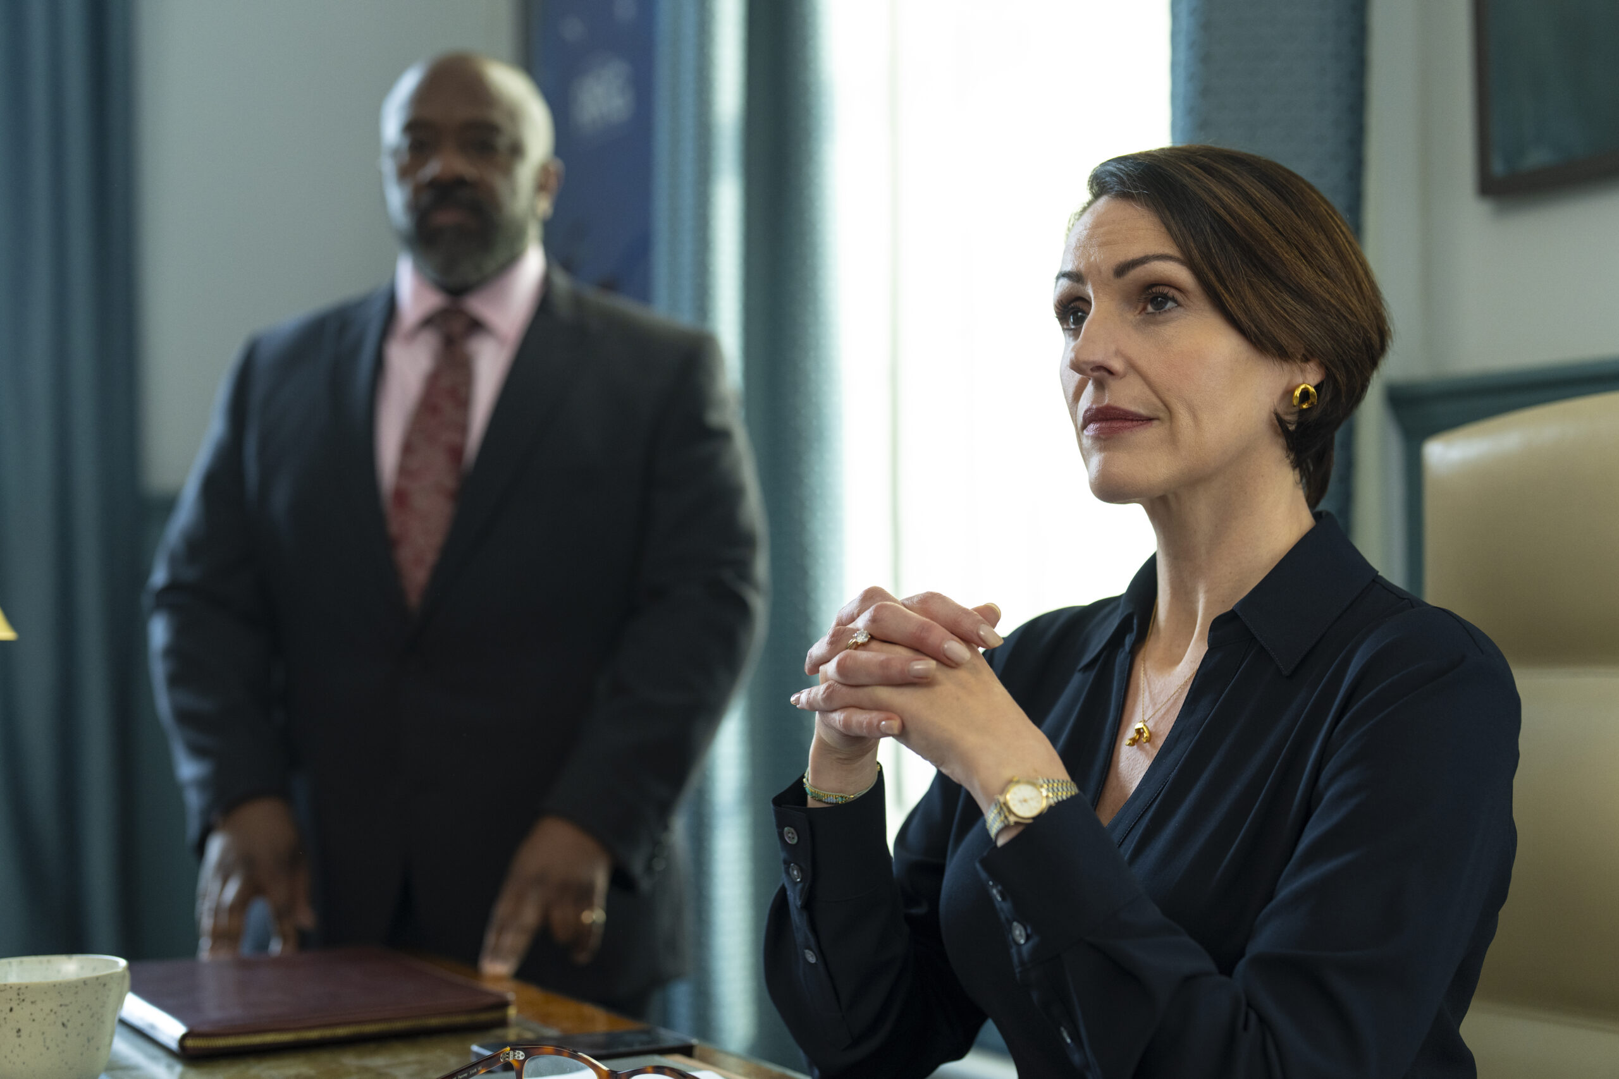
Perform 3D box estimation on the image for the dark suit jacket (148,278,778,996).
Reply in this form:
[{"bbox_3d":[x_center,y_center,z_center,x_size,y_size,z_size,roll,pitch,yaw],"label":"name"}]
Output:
[{"bbox_3d":[-0.363,0.095,2.320,0.630,0.760,0.380,0,-1,12],"label":"dark suit jacket"}]

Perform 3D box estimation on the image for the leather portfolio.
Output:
[{"bbox_3d":[-0.438,0.386,1.899,0.265,0.020,0.330,1,-1,-30],"label":"leather portfolio"}]

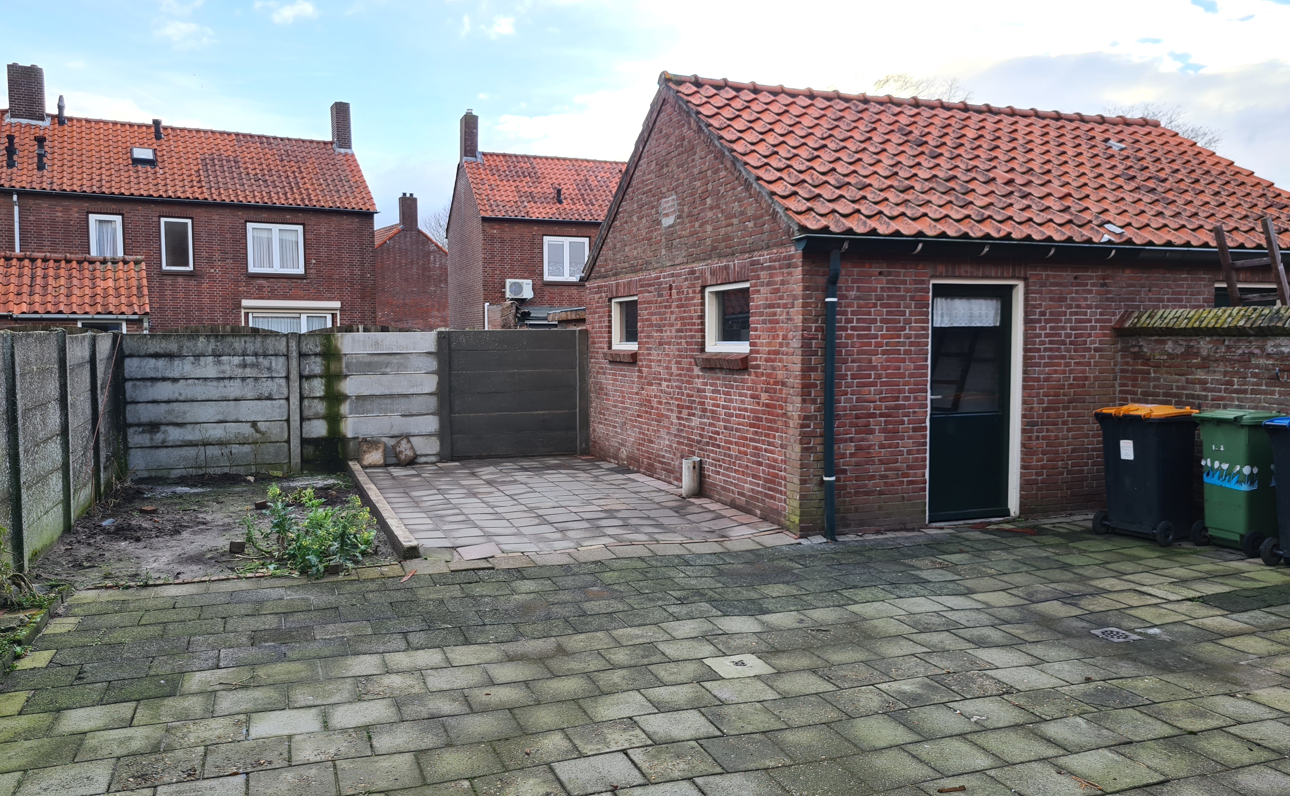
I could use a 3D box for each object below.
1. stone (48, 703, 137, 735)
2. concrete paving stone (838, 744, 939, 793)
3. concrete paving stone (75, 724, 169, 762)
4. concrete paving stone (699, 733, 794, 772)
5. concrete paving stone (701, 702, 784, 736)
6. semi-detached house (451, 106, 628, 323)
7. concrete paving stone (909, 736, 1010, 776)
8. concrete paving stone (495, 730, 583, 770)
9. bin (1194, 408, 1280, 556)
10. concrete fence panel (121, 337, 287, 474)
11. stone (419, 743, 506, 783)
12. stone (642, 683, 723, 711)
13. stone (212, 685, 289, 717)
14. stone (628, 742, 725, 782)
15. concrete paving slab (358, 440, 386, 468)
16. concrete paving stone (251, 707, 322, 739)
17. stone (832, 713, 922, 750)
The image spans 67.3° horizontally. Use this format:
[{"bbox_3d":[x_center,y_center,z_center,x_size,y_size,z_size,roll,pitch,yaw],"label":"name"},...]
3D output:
[{"bbox_3d":[-2.456,1.458,4.330,0.300,0.050,0.300,-2,4,-21],"label":"stone"},{"bbox_3d":[0.937,1.442,3.709,0.300,0.050,0.300,-1,4,-20],"label":"concrete paving stone"},{"bbox_3d":[-2.115,1.422,3.933,0.300,0.050,0.300,-1,4,-20],"label":"concrete paving stone"},{"bbox_3d":[0.400,1.435,3.859,0.300,0.050,0.300,-1,4,-19],"label":"concrete paving stone"},{"bbox_3d":[0.427,1.406,4.178,0.300,0.050,0.300,0,3,-18],"label":"concrete paving stone"},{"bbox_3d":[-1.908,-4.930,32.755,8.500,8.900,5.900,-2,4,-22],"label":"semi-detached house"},{"bbox_3d":[1.230,1.440,3.844,0.300,0.050,0.300,-1,4,-19],"label":"concrete paving stone"},{"bbox_3d":[-0.430,1.414,3.840,0.300,0.050,0.300,0,4,-20],"label":"concrete paving stone"},{"bbox_3d":[4.720,0.663,7.720,0.530,1.070,0.475,-1,4,-21],"label":"bin"},{"bbox_3d":[-5.130,0.085,11.400,1.790,1.720,0.050,-1,3,-20],"label":"concrete fence panel"},{"bbox_3d":[-0.717,1.436,3.754,0.300,0.050,0.300,-1,4,-20],"label":"stone"},{"bbox_3d":[0.170,1.440,4.580,0.300,0.050,0.300,-1,4,-18],"label":"stone"},{"bbox_3d":[-1.751,1.371,4.311,0.300,0.050,0.300,-1,4,-21],"label":"stone"},{"bbox_3d":[0.117,1.427,3.738,0.300,0.050,0.300,0,3,-20],"label":"stone"},{"bbox_3d":[-3.373,0.693,12.000,0.310,0.310,0.050,-1,-6,-20],"label":"concrete paving slab"},{"bbox_3d":[-1.502,1.387,4.075,0.300,0.050,0.300,-1,4,-21],"label":"concrete paving stone"},{"bbox_3d":[1.003,1.465,4.190,0.300,0.050,0.300,-1,4,-19],"label":"stone"}]

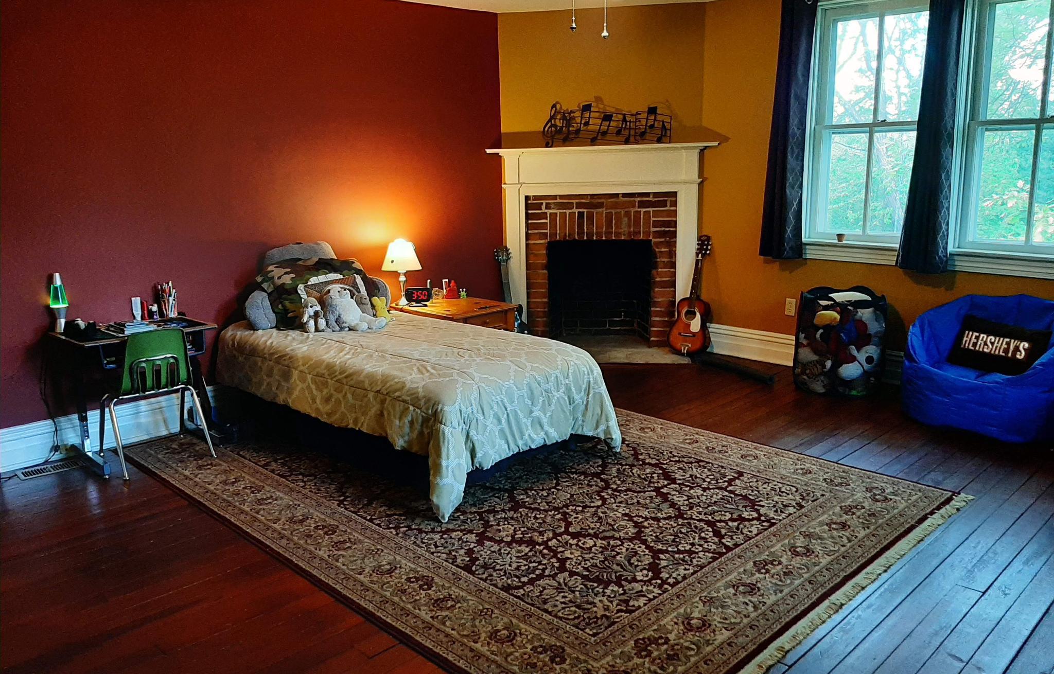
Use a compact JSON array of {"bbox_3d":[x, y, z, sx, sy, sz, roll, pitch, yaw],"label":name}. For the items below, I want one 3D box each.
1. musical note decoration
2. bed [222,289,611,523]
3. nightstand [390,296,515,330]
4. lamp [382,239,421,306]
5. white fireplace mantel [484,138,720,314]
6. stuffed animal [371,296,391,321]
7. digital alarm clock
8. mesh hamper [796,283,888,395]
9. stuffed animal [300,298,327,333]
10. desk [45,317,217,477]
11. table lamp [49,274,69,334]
[{"bbox_3d":[0.557,-1.507,5.572,0.911,0.305,0.050,0,12,7],"label":"musical note decoration"},{"bbox_3d":[-0.634,0.265,4.214,1.970,0.540,1.130,10,17,43],"label":"bed"},{"bbox_3d":[-0.478,0.060,5.245,0.600,0.520,0.540,10,17,43],"label":"nightstand"},{"bbox_3d":[-0.846,-0.421,5.289,0.260,0.420,0.260,-1,12,0],"label":"lamp"},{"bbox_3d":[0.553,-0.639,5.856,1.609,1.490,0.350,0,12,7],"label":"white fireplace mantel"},{"bbox_3d":[-0.862,-0.173,4.672,0.110,0.140,0.070,-8,14,-27],"label":"stuffed animal"},{"bbox_3d":[-0.730,-0.273,5.290,0.180,0.125,0.070,-4,13,-10],"label":"digital alarm clock"},{"bbox_3d":[1.973,0.007,4.979,0.370,0.620,0.420,-12,16,-41],"label":"mesh hamper"},{"bbox_3d":[-1.197,-0.137,4.403,0.150,0.200,0.140,-5,13,-17],"label":"stuffed animal"},{"bbox_3d":[-2.010,0.290,4.040,0.460,0.660,0.610,10,17,43],"label":"desk"},{"bbox_3d":[-2.354,-0.178,3.958,0.088,0.295,0.088,-12,16,-41],"label":"table lamp"}]

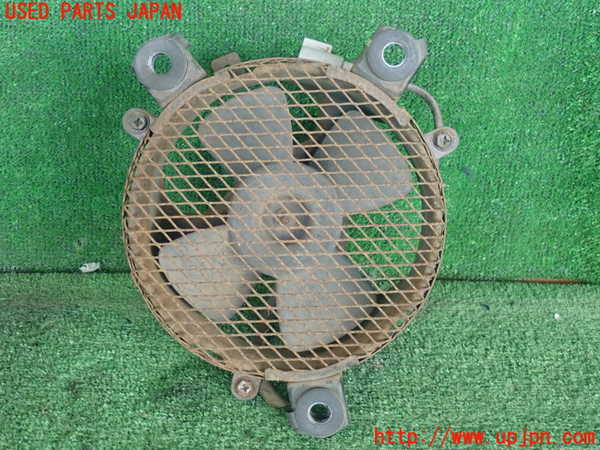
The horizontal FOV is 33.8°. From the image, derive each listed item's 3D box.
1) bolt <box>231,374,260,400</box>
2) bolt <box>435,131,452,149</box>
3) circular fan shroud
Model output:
[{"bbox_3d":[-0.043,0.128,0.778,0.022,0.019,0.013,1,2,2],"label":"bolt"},{"bbox_3d":[0.113,-0.067,0.778,0.014,0.014,0.012,1,2,2],"label":"bolt"},{"bbox_3d":[-0.011,-0.005,0.787,0.248,0.248,0.055,1,2,2],"label":"circular fan shroud"}]

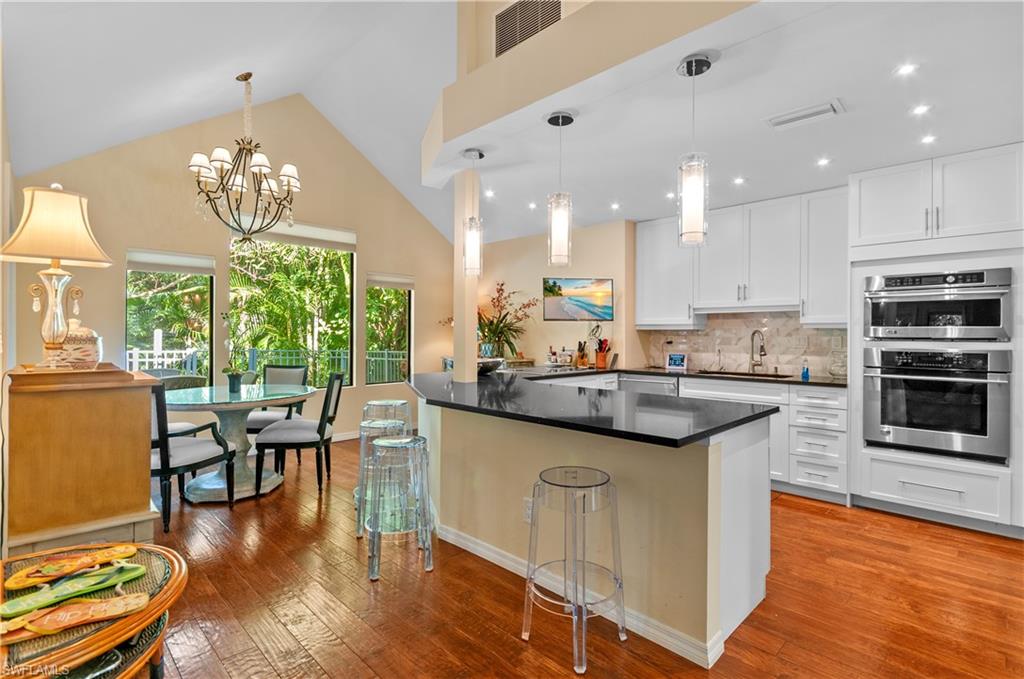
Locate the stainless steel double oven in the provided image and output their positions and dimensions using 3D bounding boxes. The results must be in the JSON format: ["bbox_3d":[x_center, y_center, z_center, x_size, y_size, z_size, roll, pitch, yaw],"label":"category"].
[{"bbox_3d":[3.013,0.170,3.436,0.741,1.233,0.580,1,0,45],"label":"stainless steel double oven"}]

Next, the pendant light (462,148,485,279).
[{"bbox_3d":[-0.255,-0.829,3.204,0.145,0.816,0.145,0,0,0],"label":"pendant light"}]

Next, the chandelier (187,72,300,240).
[{"bbox_3d":[-2.200,-1.455,3.905,0.880,1.320,0.880,1,0,44],"label":"chandelier"}]

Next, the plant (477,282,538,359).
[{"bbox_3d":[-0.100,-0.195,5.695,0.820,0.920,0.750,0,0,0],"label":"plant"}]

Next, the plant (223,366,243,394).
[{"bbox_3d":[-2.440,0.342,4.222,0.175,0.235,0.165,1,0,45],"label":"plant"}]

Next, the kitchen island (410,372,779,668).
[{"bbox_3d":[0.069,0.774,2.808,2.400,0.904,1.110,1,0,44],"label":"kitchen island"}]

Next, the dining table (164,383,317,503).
[{"bbox_3d":[-2.287,0.821,3.928,1.300,0.765,1.300,1,0,44],"label":"dining table"}]

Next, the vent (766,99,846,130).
[{"bbox_3d":[1.600,-1.210,2.651,0.365,0.030,0.225,1,0,45],"label":"vent"}]

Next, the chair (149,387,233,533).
[{"bbox_3d":[-2.360,0.750,3.387,0.580,0.950,0.547,0,0,23],"label":"chair"}]

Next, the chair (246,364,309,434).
[{"bbox_3d":[-2.291,0.732,4.502,0.550,0.940,0.610,0,0,9],"label":"chair"}]

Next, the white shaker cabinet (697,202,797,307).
[{"bbox_3d":[2.211,-0.730,4.477,0.905,0.965,0.330,1,0,44],"label":"white shaker cabinet"}]

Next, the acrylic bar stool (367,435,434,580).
[{"bbox_3d":[-0.633,0.899,2.698,0.380,0.680,0.380,0,0,-21],"label":"acrylic bar stool"}]

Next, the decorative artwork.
[{"bbox_3d":[0.690,-0.405,4.950,0.730,0.430,0.060,0,0,-6],"label":"decorative artwork"}]

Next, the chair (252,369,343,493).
[{"bbox_3d":[-1.722,0.743,3.956,0.600,0.930,0.500,0,0,-8],"label":"chair"}]

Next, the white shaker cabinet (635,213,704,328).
[{"bbox_3d":[1.657,-0.666,5.021,0.609,1.119,0.340,1,0,45],"label":"white shaker cabinet"}]

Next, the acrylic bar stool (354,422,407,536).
[{"bbox_3d":[-0.847,0.895,3.163,0.380,0.680,0.380,0,0,-21],"label":"acrylic bar stool"}]

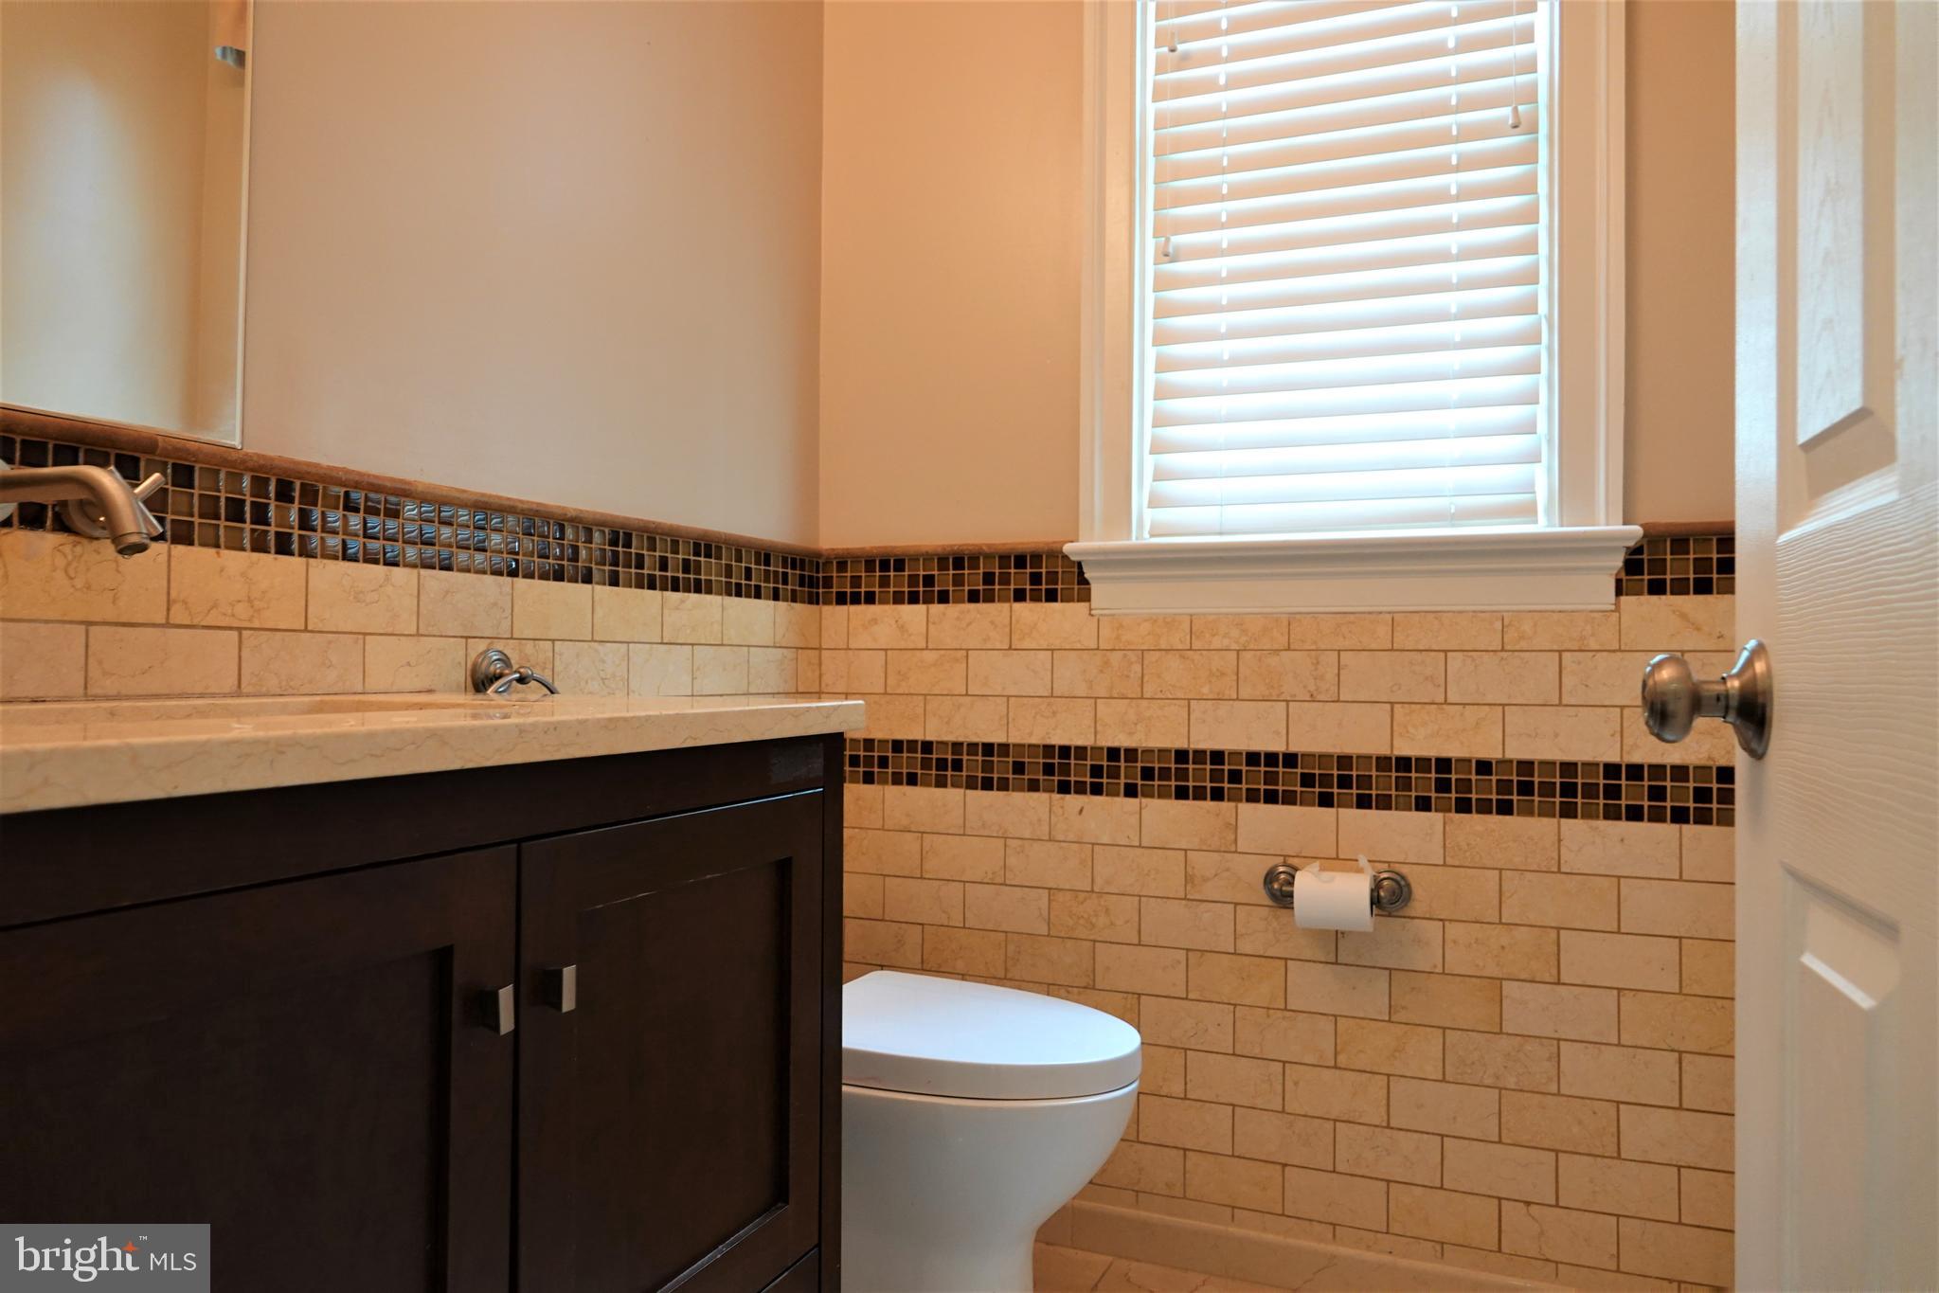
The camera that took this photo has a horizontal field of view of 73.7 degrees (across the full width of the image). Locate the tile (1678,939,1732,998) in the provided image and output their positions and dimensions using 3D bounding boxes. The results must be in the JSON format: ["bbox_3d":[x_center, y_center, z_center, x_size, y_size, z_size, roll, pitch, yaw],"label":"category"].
[{"bbox_3d":[1.063,0.445,1.775,0.150,0.076,0.010,0,-1,22],"label":"tile"}]

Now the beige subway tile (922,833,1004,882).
[{"bbox_3d":[-0.006,0.364,2.218,0.151,0.076,0.010,0,-1,22],"label":"beige subway tile"}]

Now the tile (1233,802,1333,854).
[{"bbox_3d":[0.493,0.284,2.008,0.151,0.076,0.010,0,-1,22],"label":"tile"}]

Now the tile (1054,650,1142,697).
[{"bbox_3d":[0.213,0.045,2.133,0.152,0.076,0.010,0,-1,22],"label":"tile"}]

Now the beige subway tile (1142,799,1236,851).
[{"bbox_3d":[0.352,0.287,2.078,0.152,0.076,0.010,0,-1,23],"label":"beige subway tile"}]

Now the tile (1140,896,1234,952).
[{"bbox_3d":[0.350,0.443,2.064,0.152,0.077,0.010,0,-1,22],"label":"tile"}]

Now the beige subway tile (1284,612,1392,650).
[{"bbox_3d":[0.568,-0.022,1.986,0.151,0.054,0.010,0,-1,22],"label":"beige subway tile"}]

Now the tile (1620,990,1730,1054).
[{"bbox_3d":[0.993,0.527,1.804,0.152,0.076,0.010,0,-1,23],"label":"tile"}]

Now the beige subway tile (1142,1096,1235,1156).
[{"bbox_3d":[0.346,0.760,2.058,0.152,0.077,0.010,0,-1,22],"label":"beige subway tile"}]

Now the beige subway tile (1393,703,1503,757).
[{"bbox_3d":[0.713,0.126,1.929,0.152,0.076,0.010,0,-1,23],"label":"beige subway tile"}]

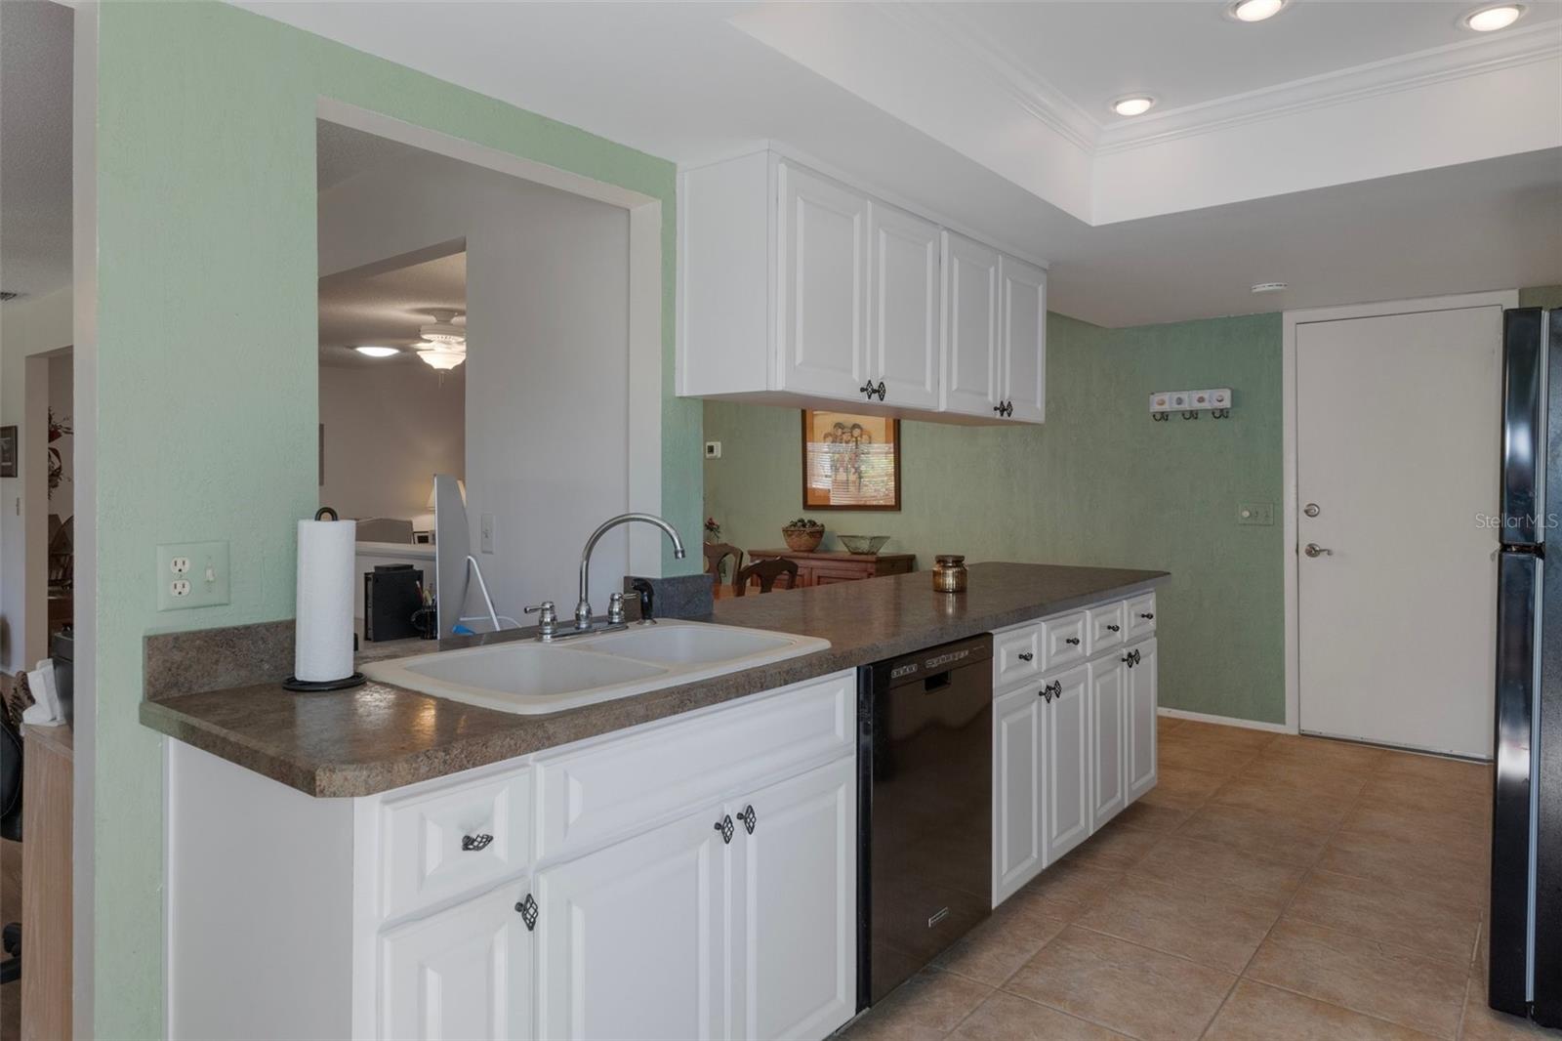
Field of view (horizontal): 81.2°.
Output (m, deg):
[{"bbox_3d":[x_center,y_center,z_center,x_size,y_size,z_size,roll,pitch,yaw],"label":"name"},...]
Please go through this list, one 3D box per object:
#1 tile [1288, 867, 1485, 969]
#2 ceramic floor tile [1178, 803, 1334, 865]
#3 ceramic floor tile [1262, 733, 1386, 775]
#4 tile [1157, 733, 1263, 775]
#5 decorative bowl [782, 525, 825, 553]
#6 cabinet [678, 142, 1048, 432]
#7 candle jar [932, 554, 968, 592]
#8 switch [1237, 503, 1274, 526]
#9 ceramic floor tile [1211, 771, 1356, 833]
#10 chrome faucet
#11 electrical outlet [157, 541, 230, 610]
[{"bbox_3d":[1.832,1.193,2.774,0.457,0.010,0.457,1,2,40],"label":"tile"},{"bbox_3d":[1.736,1.145,3.340,0.453,0.010,0.453,1,2,40],"label":"ceramic floor tile"},{"bbox_3d":[2.611,1.117,4.380,0.453,0.010,0.453,1,2,40],"label":"ceramic floor tile"},{"bbox_3d":[1.969,1.118,4.323,0.453,0.010,0.453,1,2,40],"label":"tile"},{"bbox_3d":[0.155,0.136,6.272,0.285,0.180,0.285,0,2,0],"label":"decorative bowl"},{"bbox_3d":[0.392,-0.668,3.089,0.350,0.620,1.700,1,2,40],"label":"cabinet"},{"bbox_3d":[0.618,0.193,3.323,0.126,0.135,0.126,0,1,0],"label":"candle jar"},{"bbox_3d":[2.455,-0.026,4.709,0.165,0.113,0.018,1,2,40],"label":"switch"},{"bbox_3d":[2.072,1.172,3.778,0.457,0.010,0.457,1,2,40],"label":"ceramic floor tile"},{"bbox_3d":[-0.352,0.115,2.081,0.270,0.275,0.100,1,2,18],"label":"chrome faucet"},{"bbox_3d":[-1.017,0.096,1.583,0.011,0.114,0.116,1,2,40],"label":"electrical outlet"}]

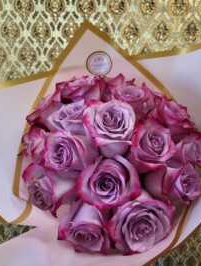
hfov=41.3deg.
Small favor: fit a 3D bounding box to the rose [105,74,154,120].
[{"bbox_3d":[0.038,-0.047,0.365,0.058,0.052,0.058,10,31,0],"label":"rose"}]

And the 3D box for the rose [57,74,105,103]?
[{"bbox_3d":[-0.027,-0.056,0.395,0.067,0.056,0.067,0,32,17],"label":"rose"}]

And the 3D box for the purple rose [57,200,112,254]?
[{"bbox_3d":[-0.019,0.113,0.325,0.060,0.060,0.057,4,35,12],"label":"purple rose"}]

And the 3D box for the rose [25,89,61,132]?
[{"bbox_3d":[-0.076,-0.033,0.370,0.052,0.054,0.054,36,-2,-31],"label":"rose"}]

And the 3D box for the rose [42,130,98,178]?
[{"bbox_3d":[-0.037,0.026,0.325,0.056,0.056,0.054,11,-3,30],"label":"rose"}]

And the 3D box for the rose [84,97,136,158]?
[{"bbox_3d":[0.011,-0.006,0.338,0.066,0.066,0.060,0,-25,-3],"label":"rose"}]

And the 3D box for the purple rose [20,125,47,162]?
[{"bbox_3d":[-0.089,0.014,0.388,0.054,0.056,0.056,11,-7,-37],"label":"purple rose"}]

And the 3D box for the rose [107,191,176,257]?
[{"bbox_3d":[0.049,0.108,0.328,0.076,0.076,0.060,0,9,-7],"label":"rose"}]

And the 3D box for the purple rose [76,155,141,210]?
[{"bbox_3d":[0.010,0.060,0.328,0.073,0.073,0.060,0,3,2],"label":"purple rose"}]

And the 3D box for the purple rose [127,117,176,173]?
[{"bbox_3d":[0.061,0.014,0.325,0.060,0.060,0.056,-9,-11,-26],"label":"purple rose"}]

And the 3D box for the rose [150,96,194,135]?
[{"bbox_3d":[0.101,-0.022,0.385,0.062,0.062,0.056,0,-30,-44],"label":"rose"}]

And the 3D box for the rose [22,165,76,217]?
[{"bbox_3d":[-0.068,0.077,0.362,0.064,0.064,0.060,0,14,35],"label":"rose"}]

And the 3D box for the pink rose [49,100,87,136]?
[{"bbox_3d":[-0.045,-0.020,0.350,0.052,0.052,0.052,14,56,37],"label":"pink rose"}]

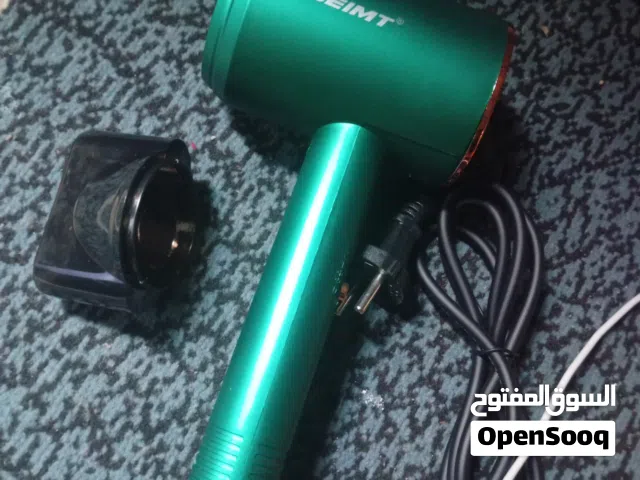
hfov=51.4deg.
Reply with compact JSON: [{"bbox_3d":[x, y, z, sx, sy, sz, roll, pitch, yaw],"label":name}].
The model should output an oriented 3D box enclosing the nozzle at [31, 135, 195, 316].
[{"bbox_3d":[-0.092,-0.010,0.293,0.048,0.060,0.074,7,73,13],"label":"nozzle"}]

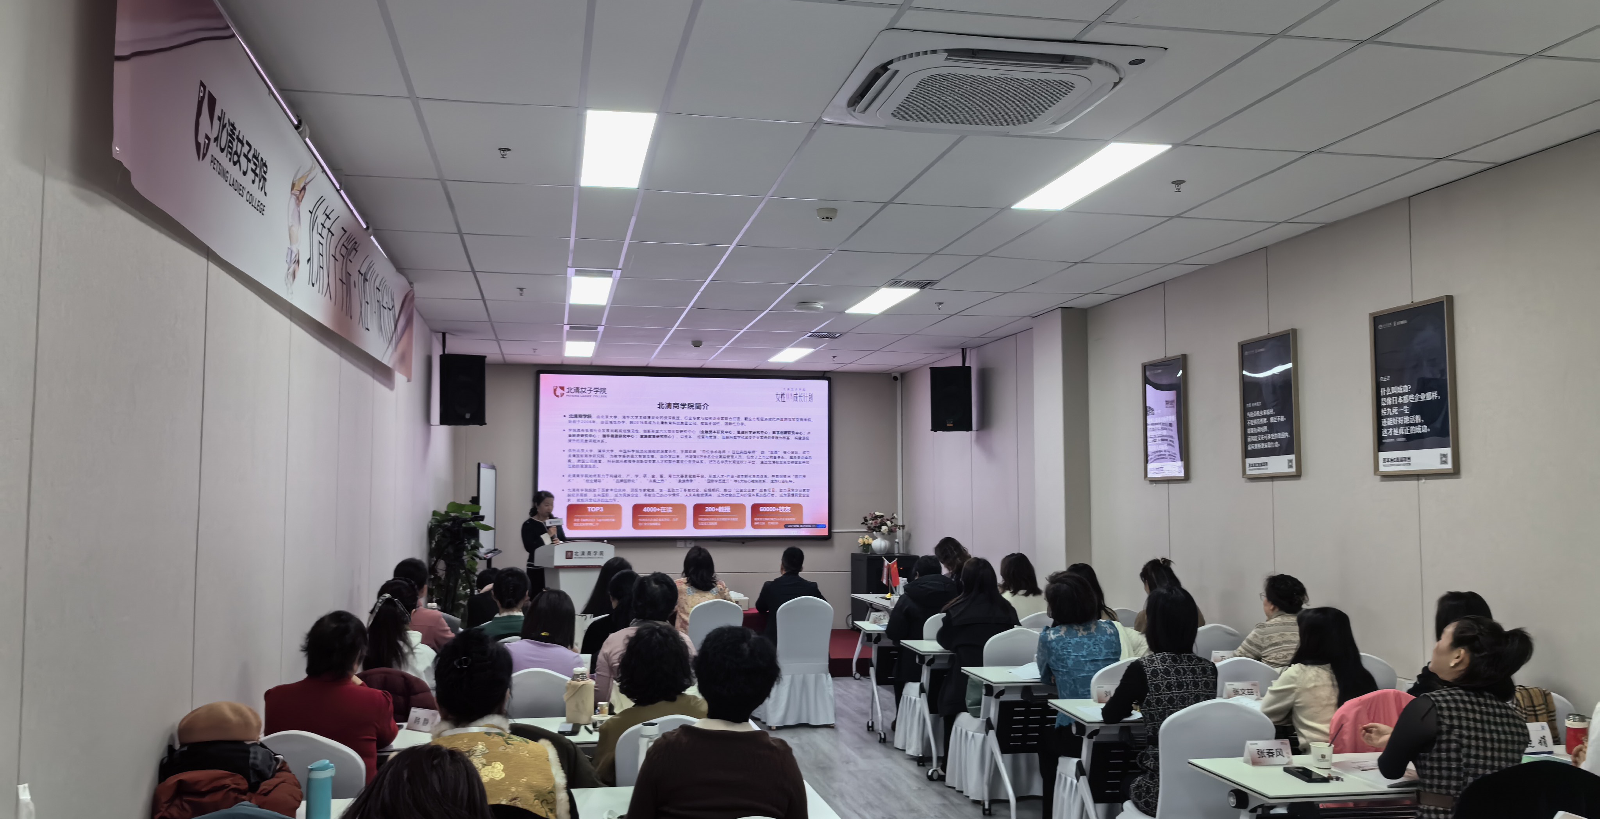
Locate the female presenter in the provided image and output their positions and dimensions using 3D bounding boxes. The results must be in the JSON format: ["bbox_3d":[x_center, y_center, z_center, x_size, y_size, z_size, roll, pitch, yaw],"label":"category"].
[{"bbox_3d":[-2.481,1.549,11.967,0.460,1.570,0.380,4,-6,-44],"label":"female presenter"}]

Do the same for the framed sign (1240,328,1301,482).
[{"bbox_3d":[2.688,-0.012,7.169,0.035,0.810,0.560,1,-4,-11],"label":"framed sign"}]

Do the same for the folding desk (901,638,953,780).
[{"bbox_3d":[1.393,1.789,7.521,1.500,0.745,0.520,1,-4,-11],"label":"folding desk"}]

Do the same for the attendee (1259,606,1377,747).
[{"bbox_3d":[2.080,1.399,5.095,0.490,1.210,0.620,2,-5,-26],"label":"attendee"}]

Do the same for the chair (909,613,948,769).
[{"bbox_3d":[0.896,1.747,8.126,0.440,0.900,0.520,2,-4,-18],"label":"chair"}]

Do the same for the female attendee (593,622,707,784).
[{"bbox_3d":[-0.499,1.321,4.327,0.460,1.180,0.740,1,-4,-11],"label":"female attendee"}]

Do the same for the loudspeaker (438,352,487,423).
[{"bbox_3d":[-2.924,-0.173,10.794,0.360,0.590,0.340,3,-5,-31],"label":"loudspeaker"}]

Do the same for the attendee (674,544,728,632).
[{"bbox_3d":[-0.720,1.602,8.943,0.450,1.260,0.720,1,-4,-16],"label":"attendee"}]

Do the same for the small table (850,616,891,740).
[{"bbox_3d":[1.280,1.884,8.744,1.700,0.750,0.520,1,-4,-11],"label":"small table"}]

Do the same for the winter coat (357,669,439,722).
[{"bbox_3d":[-1.759,1.383,5.318,0.480,0.560,0.240,1,-4,-11],"label":"winter coat"}]

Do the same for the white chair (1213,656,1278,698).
[{"bbox_3d":[2.018,1.609,5.971,0.470,0.900,0.530,1,-4,-11],"label":"white chair"}]

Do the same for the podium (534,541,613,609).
[{"bbox_3d":[-2.043,1.737,11.325,0.600,1.070,0.470,3,-5,-32],"label":"podium"}]

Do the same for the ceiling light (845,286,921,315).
[{"bbox_3d":[0.599,-0.783,9.242,0.290,0.040,1.180,1,-4,-11],"label":"ceiling light"}]

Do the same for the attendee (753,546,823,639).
[{"bbox_3d":[-0.107,1.623,9.145,0.500,1.250,0.740,1,-4,-13],"label":"attendee"}]

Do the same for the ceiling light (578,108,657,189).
[{"bbox_3d":[-0.789,-1.105,5.319,0.280,0.040,1.180,1,-4,-11],"label":"ceiling light"}]

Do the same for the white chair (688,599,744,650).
[{"bbox_3d":[-0.611,1.813,8.926,0.440,0.920,0.540,1,-4,-11],"label":"white chair"}]

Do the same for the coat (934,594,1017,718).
[{"bbox_3d":[1.008,1.401,7.172,0.450,0.710,0.420,2,-4,-19],"label":"coat"}]

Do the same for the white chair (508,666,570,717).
[{"bbox_3d":[-1.194,1.582,5.590,0.470,0.900,0.530,1,-4,-11],"label":"white chair"}]

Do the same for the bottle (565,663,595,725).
[{"bbox_3d":[-0.844,1.091,4.793,0.110,0.215,0.100,1,-4,-11],"label":"bottle"}]

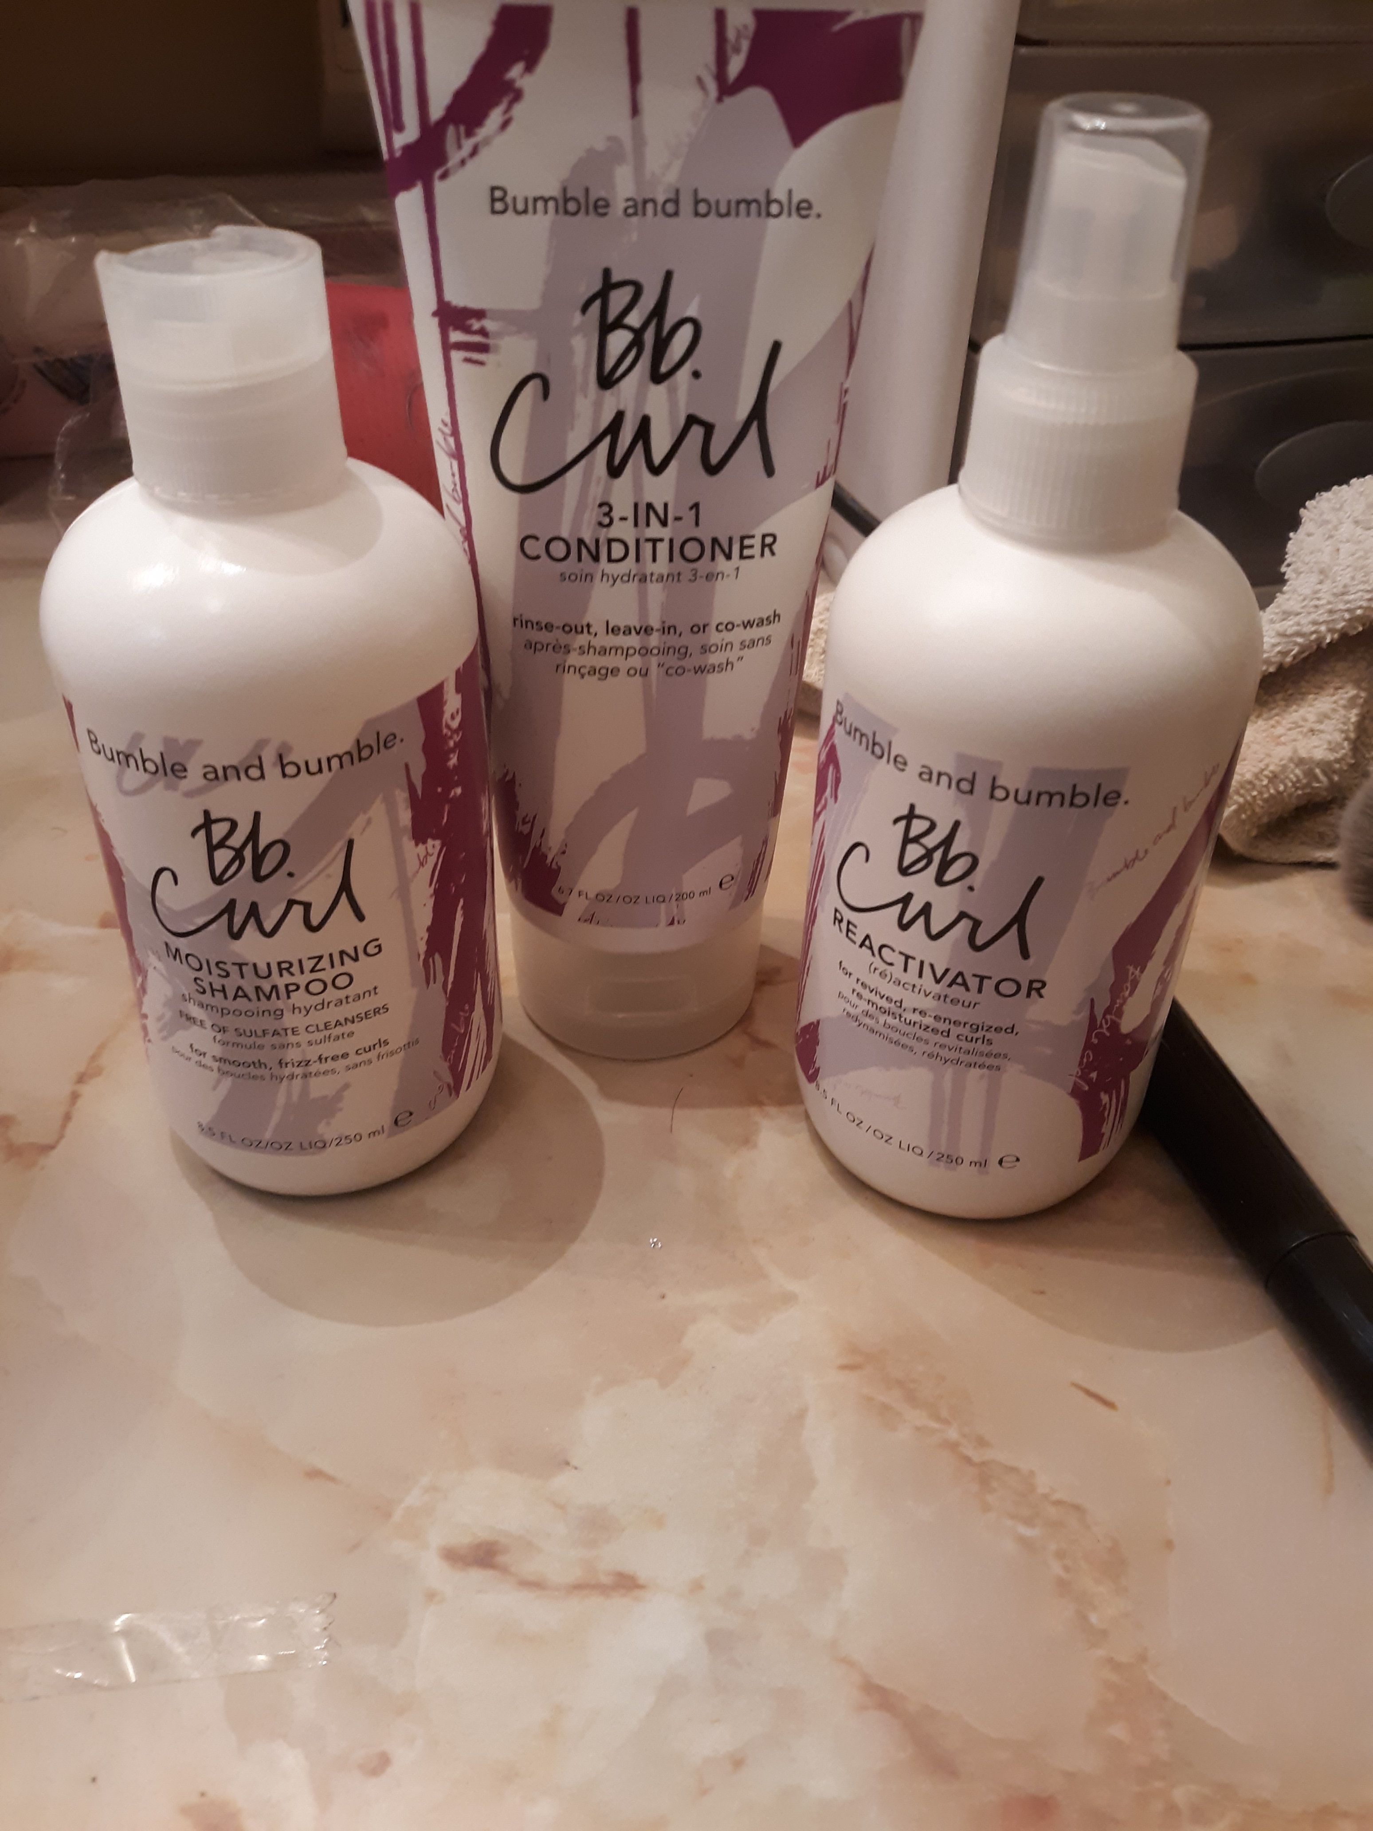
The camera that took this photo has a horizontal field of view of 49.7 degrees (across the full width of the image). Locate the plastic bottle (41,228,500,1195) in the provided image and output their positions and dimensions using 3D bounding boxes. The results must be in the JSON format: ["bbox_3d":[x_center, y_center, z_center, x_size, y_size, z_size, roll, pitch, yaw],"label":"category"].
[{"bbox_3d":[-0.063,-0.027,0.233,0.062,0.146,0.062,0,36,-2],"label":"plastic bottle"}]

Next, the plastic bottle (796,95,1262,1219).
[{"bbox_3d":[0.052,-0.030,0.226,0.062,0.164,0.062,20,40,23],"label":"plastic bottle"}]

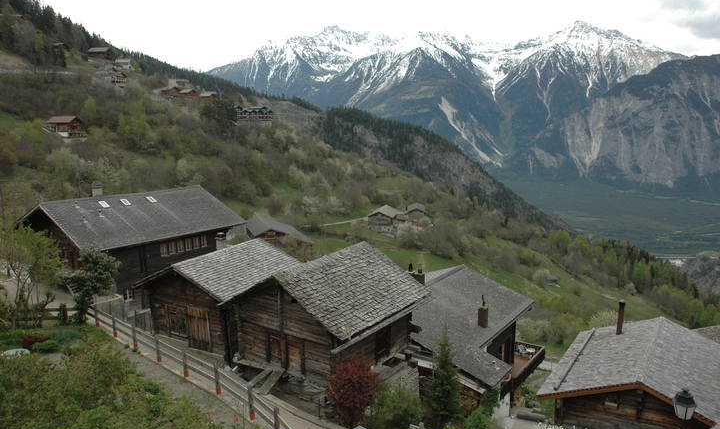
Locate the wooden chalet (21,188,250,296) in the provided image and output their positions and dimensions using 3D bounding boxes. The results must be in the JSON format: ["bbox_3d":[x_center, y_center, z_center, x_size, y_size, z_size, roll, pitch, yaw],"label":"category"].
[{"bbox_3d":[-17.789,1.532,42.230,12.185,6.300,12.519,9,14,40],"label":"wooden chalet"}]

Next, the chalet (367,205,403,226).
[{"bbox_3d":[7.960,1.426,184.070,9.000,6.600,11.500,2,11,15],"label":"chalet"}]

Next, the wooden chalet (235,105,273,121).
[{"bbox_3d":[-71.025,-67.981,365.000,24.500,10.500,12.000,-5,11,-20],"label":"wooden chalet"}]

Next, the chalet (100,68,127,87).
[{"bbox_3d":[-125.625,-69.311,275.000,10.000,9.000,9.000,3,11,15],"label":"chalet"}]

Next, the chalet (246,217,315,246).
[{"bbox_3d":[-13.751,4.420,86.107,9.500,6.500,11.000,-5,11,-21],"label":"chalet"}]

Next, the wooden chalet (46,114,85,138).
[{"bbox_3d":[-111.694,-33.242,205.000,9.500,8.200,9.500,0,11,2],"label":"wooden chalet"}]

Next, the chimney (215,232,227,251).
[{"bbox_3d":[-8.470,1.774,33.000,0.520,1.350,0.520,7,13,35],"label":"chimney"}]

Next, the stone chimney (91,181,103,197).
[{"bbox_3d":[-19.653,-1.834,40.400,0.600,1.350,0.600,9,14,40],"label":"stone chimney"}]

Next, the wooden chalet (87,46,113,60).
[{"bbox_3d":[-136.954,-85.299,285.000,11.500,7.000,8.800,5,12,29],"label":"wooden chalet"}]

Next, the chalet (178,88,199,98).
[{"bbox_3d":[-93.759,-66.424,295.000,8.000,5.000,7.000,5,12,24],"label":"chalet"}]

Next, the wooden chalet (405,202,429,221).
[{"bbox_3d":[20.812,0.416,197.517,8.300,6.800,10.000,0,11,6],"label":"wooden chalet"}]

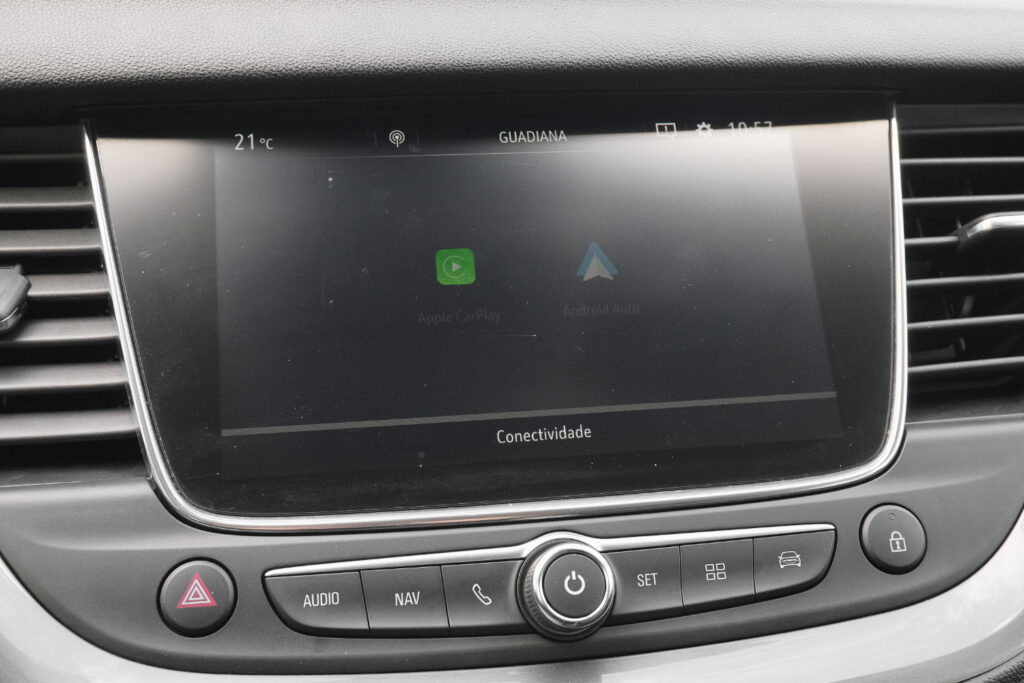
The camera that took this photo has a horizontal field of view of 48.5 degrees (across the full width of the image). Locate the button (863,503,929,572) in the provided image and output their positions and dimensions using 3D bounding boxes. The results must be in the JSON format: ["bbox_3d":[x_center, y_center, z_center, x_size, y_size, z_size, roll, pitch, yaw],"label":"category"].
[{"bbox_3d":[0.105,0.054,0.314,0.020,0.020,0.006,-3,-26,-9],"label":"button"}]

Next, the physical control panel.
[{"bbox_3d":[0.015,0.062,0.293,0.154,0.029,0.017,-3,-26,-9],"label":"physical control panel"}]

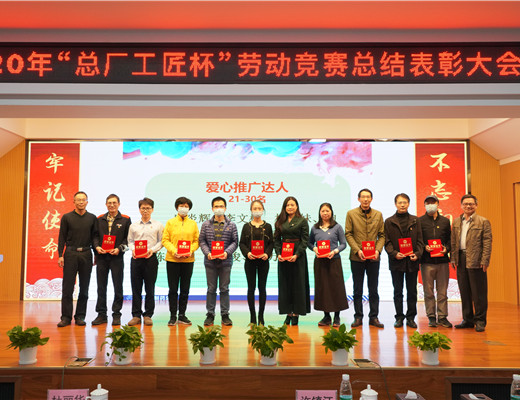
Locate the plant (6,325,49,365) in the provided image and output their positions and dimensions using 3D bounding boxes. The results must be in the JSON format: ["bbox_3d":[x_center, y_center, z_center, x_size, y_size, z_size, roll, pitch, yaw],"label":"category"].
[{"bbox_3d":[-2.182,1.363,4.408,0.402,0.336,0.381,0,-4,0],"label":"plant"}]

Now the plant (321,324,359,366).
[{"bbox_3d":[0.760,1.351,4.389,0.347,0.357,0.354,0,-4,0],"label":"plant"}]

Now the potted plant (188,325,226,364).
[{"bbox_3d":[-0.490,1.363,4.421,0.360,0.338,0.360,0,-4,0],"label":"potted plant"}]

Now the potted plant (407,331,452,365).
[{"bbox_3d":[1.604,1.388,4.396,0.420,0.284,0.390,0,-4,0],"label":"potted plant"}]

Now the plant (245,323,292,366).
[{"bbox_3d":[0.098,1.349,4.392,0.446,0.361,0.403,0,-4,0],"label":"plant"}]

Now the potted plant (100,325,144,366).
[{"bbox_3d":[-1.293,1.359,4.401,0.409,0.343,0.385,0,-4,0],"label":"potted plant"}]

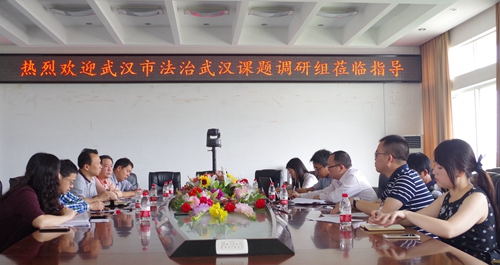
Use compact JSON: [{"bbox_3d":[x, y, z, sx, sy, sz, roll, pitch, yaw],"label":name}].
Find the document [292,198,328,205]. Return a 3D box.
[{"bbox_3d":[0.521,0.605,4.380,0.300,0.015,0.250,-1,-4,-5],"label":"document"}]

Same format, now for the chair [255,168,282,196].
[{"bbox_3d":[0.276,1.062,7.250,0.560,1.020,0.620,-1,-4,14],"label":"chair"}]

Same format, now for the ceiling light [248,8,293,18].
[{"bbox_3d":[0.353,-2.020,8.400,0.750,0.120,0.270,0,-4,-5],"label":"ceiling light"}]

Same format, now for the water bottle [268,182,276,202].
[{"bbox_3d":[0.197,0.531,4.423,0.061,0.177,0.061,-1,-4,-5],"label":"water bottle"}]

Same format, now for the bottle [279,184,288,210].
[{"bbox_3d":[0.261,0.491,3.803,0.061,0.177,0.061,-1,-4,-5],"label":"bottle"}]

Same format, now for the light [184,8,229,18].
[{"bbox_3d":[-0.813,-2.274,9.505,0.860,0.130,0.320,-1,-4,-5],"label":"light"}]

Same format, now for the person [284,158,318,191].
[{"bbox_3d":[0.591,0.851,5.313,0.660,1.151,0.460,-1,-4,-2],"label":"person"}]

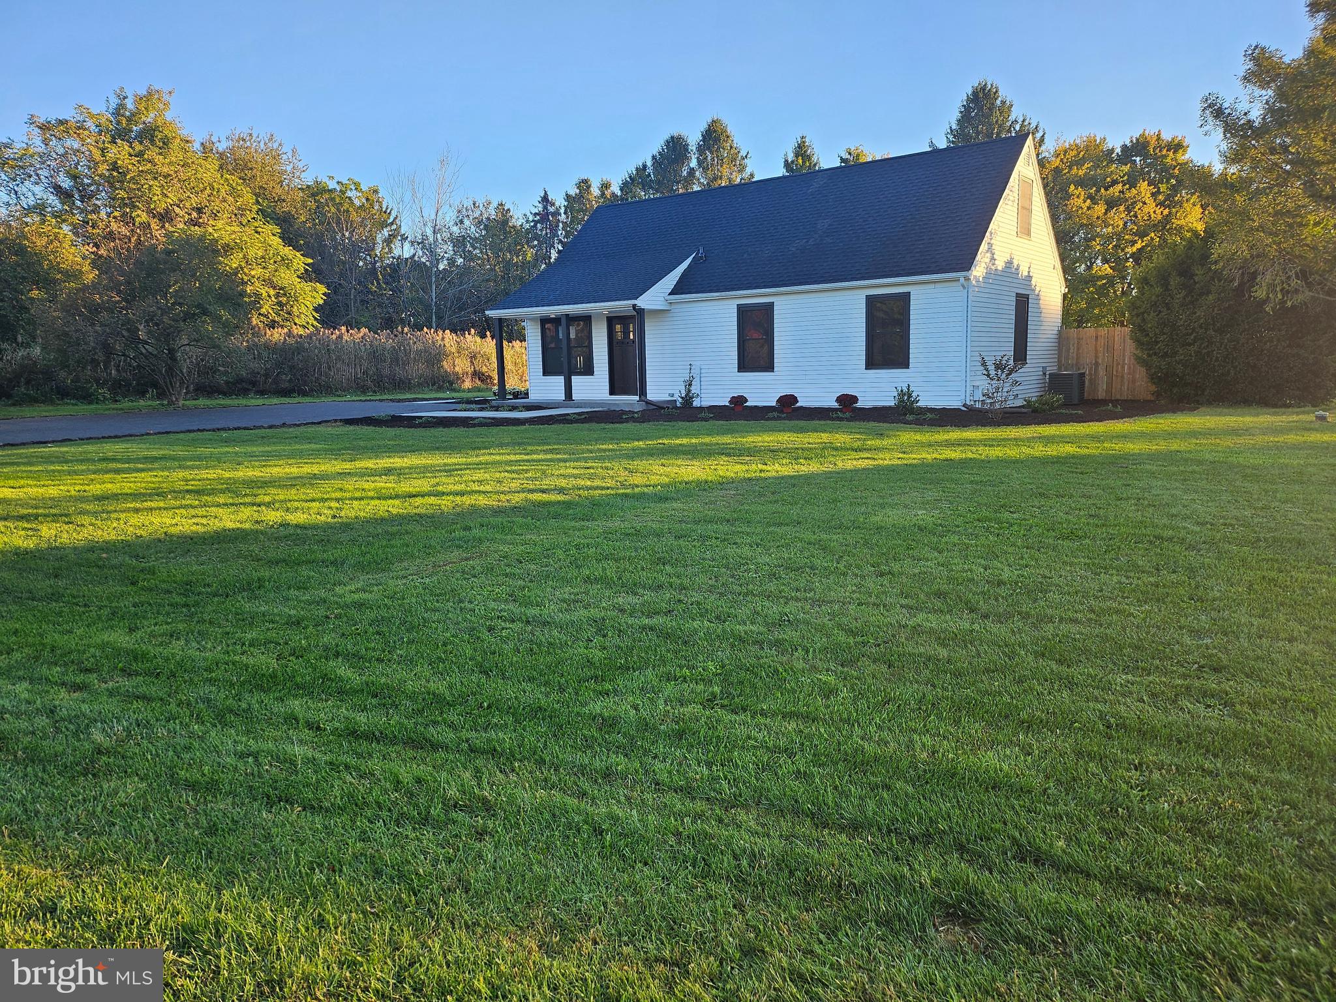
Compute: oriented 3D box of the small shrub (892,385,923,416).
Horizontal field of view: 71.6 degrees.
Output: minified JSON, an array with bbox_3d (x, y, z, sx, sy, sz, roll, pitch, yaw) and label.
[{"bbox_3d":[5.016,-2.109,19.266,0.580,0.620,0.550,5,10,37],"label":"small shrub"}]

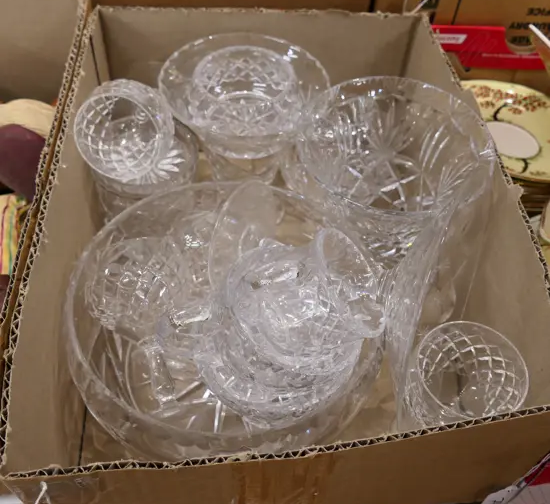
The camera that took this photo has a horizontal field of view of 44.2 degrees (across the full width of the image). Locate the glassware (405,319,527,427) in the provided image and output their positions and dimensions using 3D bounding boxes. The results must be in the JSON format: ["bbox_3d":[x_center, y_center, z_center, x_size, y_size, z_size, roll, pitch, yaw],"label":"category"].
[{"bbox_3d":[0.134,0.100,0.490,0.078,0.066,0.078,2,52,-3],"label":"glassware"}]

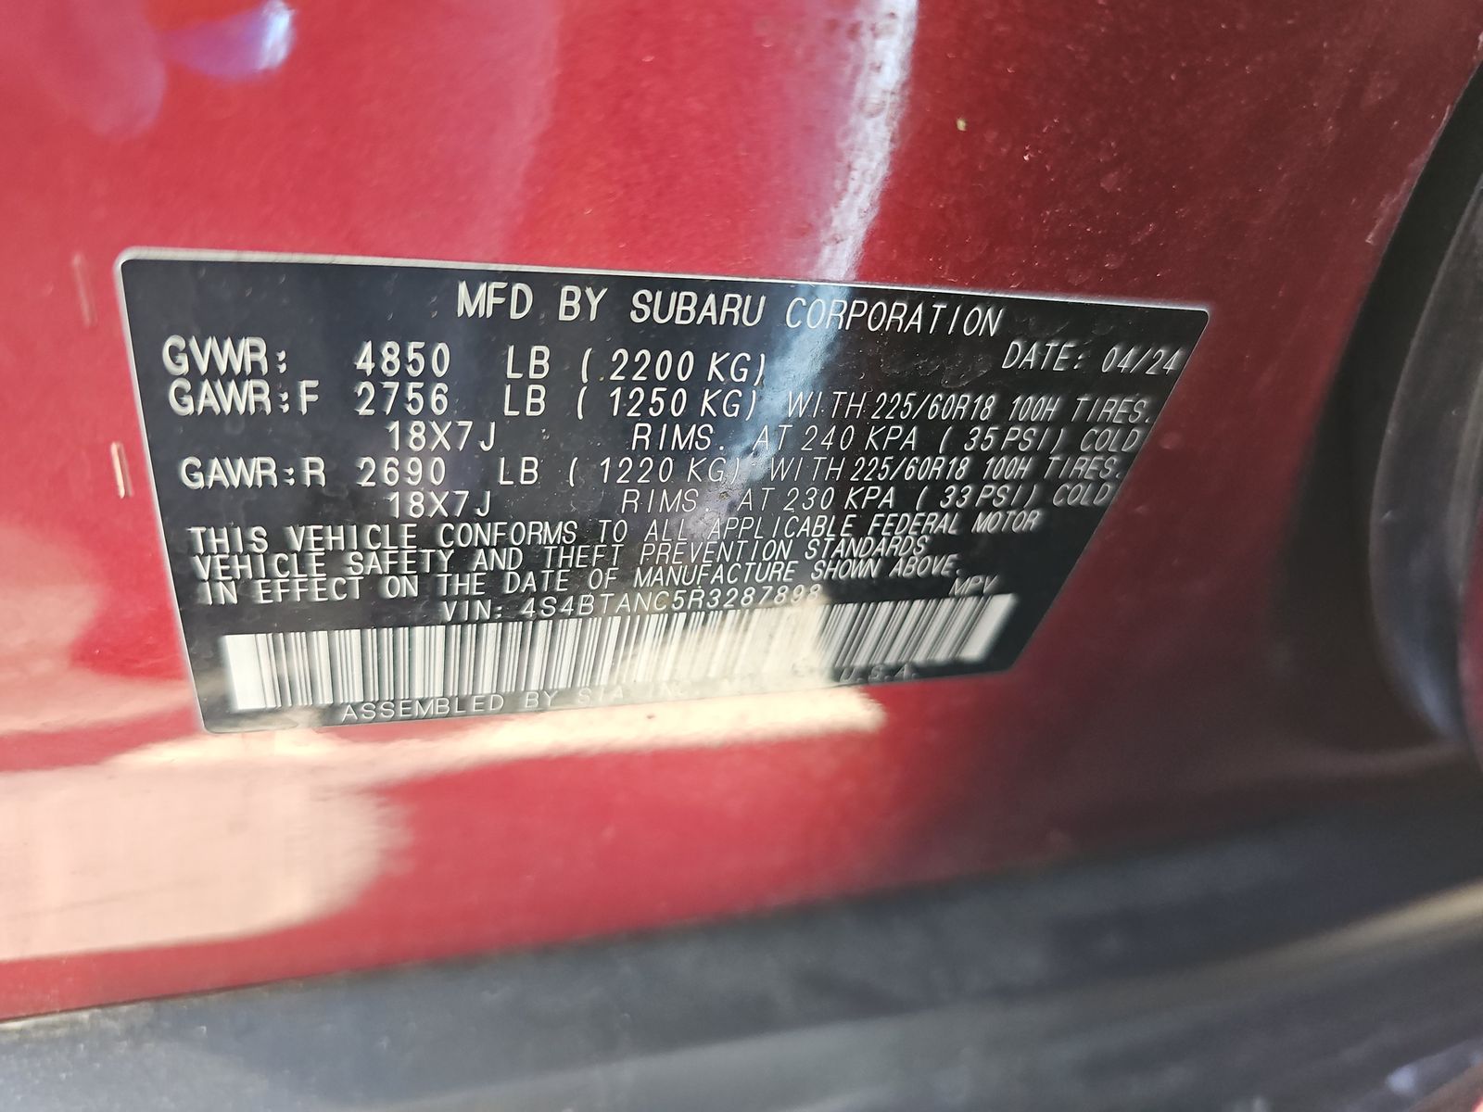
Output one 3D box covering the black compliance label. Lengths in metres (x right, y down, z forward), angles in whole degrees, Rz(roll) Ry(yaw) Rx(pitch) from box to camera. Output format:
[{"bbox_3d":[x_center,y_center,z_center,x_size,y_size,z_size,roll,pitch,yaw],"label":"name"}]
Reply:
[{"bbox_3d":[-0.003,-0.003,0.096,0.094,0.052,0.001,-2,42,-20],"label":"black compliance label"}]

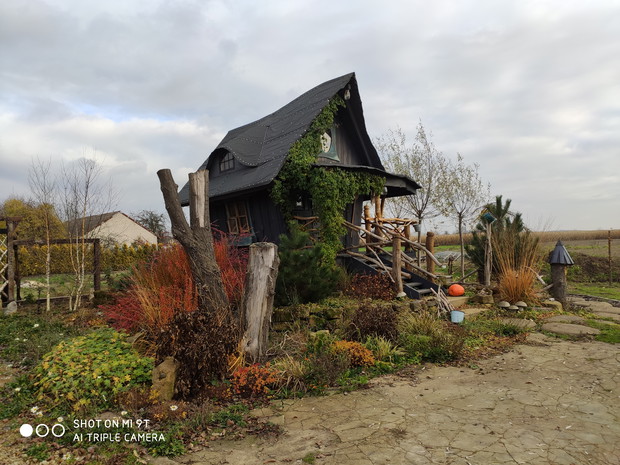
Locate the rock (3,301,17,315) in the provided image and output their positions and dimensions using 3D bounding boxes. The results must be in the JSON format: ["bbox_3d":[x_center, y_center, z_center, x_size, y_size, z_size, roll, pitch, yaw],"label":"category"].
[{"bbox_3d":[-6.324,1.578,9.800,0.300,0.290,0.260,-1,-1,0],"label":"rock"}]

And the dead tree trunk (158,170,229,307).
[{"bbox_3d":[-1.612,0.349,6.500,1.050,2.400,0.600,-1,-1,0],"label":"dead tree trunk"}]

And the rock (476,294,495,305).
[{"bbox_3d":[3.693,1.410,9.800,0.370,0.210,0.290,-1,-1,0],"label":"rock"}]

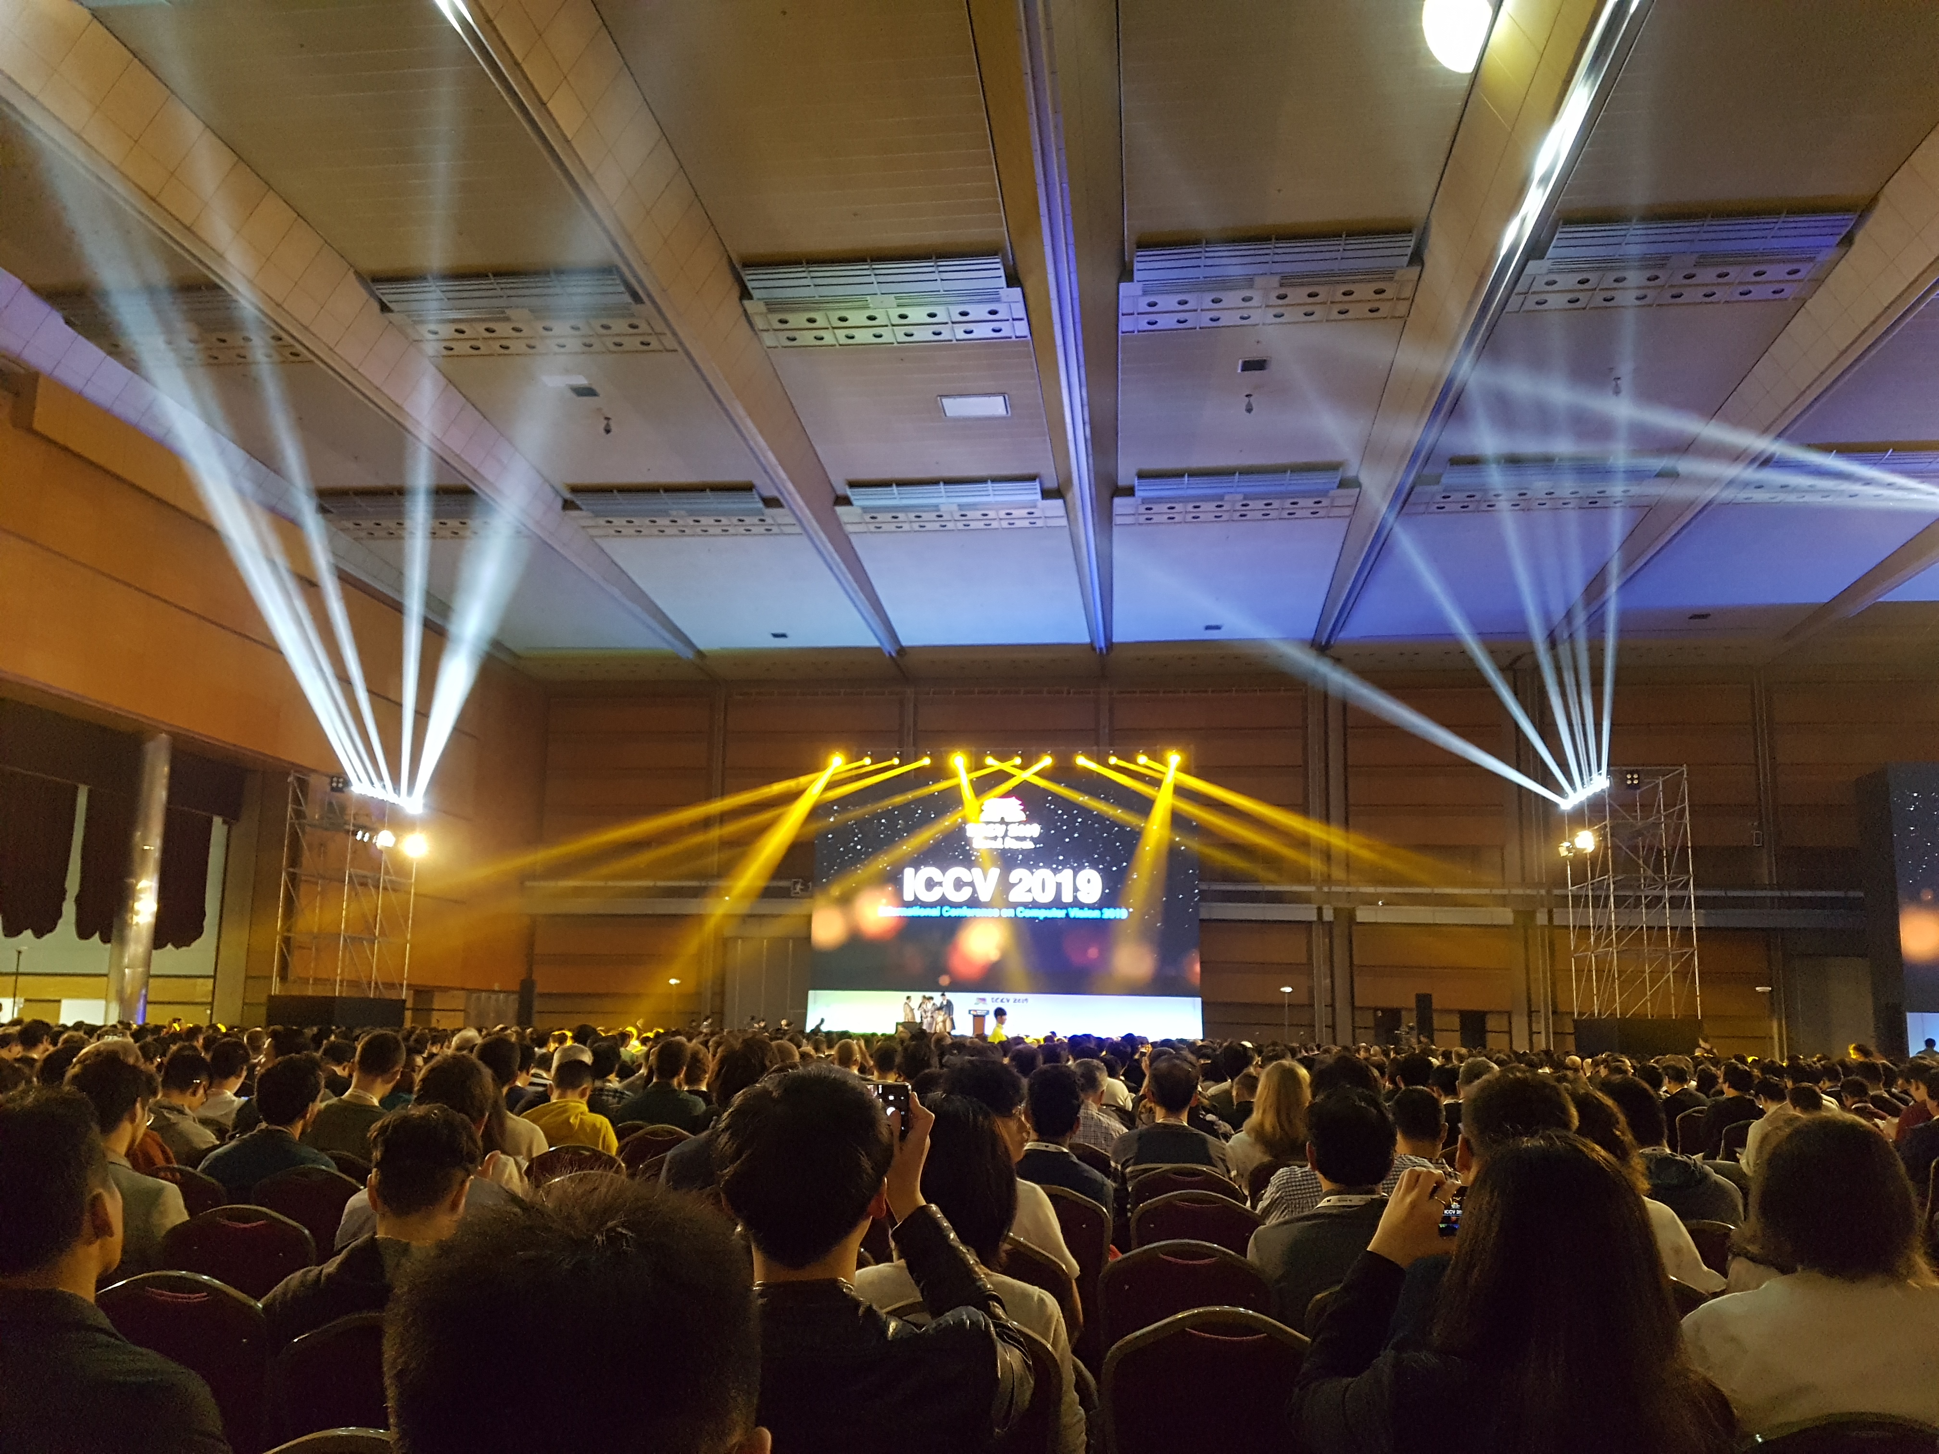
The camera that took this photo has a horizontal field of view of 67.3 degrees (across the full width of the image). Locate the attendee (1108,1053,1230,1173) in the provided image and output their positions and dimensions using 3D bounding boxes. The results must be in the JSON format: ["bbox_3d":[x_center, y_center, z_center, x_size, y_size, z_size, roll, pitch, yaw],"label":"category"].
[{"bbox_3d":[0.823,2.012,5.862,0.500,1.330,0.780,0,-12,7],"label":"attendee"}]

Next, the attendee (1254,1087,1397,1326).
[{"bbox_3d":[0.865,1.493,3.368,0.490,1.310,0.780,0,-12,7],"label":"attendee"}]

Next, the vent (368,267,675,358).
[{"bbox_3d":[-10.786,-10.070,35.898,6.770,0.450,3.600,-1,-12,7],"label":"vent"}]

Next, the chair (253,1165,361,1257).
[{"bbox_3d":[-2.275,2.058,5.315,0.460,0.910,0.570,-1,-12,7],"label":"chair"}]

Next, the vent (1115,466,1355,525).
[{"bbox_3d":[8.374,-7.250,45.938,7.560,0.450,3.800,-1,-12,7],"label":"vent"}]

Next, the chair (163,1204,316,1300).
[{"bbox_3d":[-1.954,1.798,4.097,0.460,0.920,0.570,0,-12,7],"label":"chair"}]

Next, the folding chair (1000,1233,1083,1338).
[{"bbox_3d":[0.086,1.776,3.827,0.460,0.920,0.570,0,-12,7],"label":"folding chair"}]

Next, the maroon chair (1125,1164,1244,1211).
[{"bbox_3d":[0.877,2.217,5.836,0.460,0.920,0.570,0,-12,7],"label":"maroon chair"}]

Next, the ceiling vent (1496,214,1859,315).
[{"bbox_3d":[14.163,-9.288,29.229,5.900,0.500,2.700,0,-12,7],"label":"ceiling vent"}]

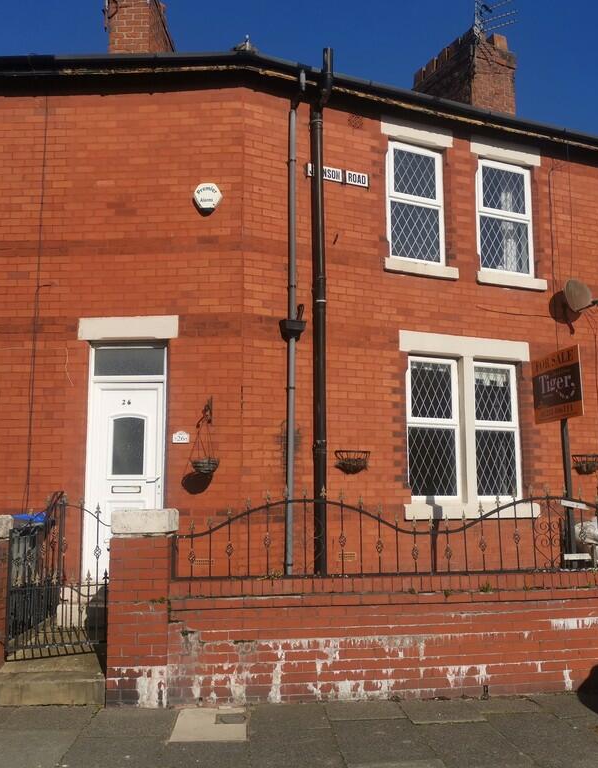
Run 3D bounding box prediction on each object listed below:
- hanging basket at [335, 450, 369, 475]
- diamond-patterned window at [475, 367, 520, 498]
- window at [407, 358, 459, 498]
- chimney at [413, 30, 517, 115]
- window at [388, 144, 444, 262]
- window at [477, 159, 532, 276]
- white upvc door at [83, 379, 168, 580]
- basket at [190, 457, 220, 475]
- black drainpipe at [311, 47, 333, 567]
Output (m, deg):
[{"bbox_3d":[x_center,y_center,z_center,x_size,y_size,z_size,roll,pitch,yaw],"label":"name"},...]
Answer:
[{"bbox_3d":[0.625,0.856,8.721,0.410,0.250,0.200,3,-9,-24],"label":"hanging basket"},{"bbox_3d":[2.420,0.584,9.838,0.690,1.670,0.080,3,-9,-24],"label":"diamond-patterned window"},{"bbox_3d":[1.624,0.564,9.754,0.765,1.775,0.100,3,-9,-24],"label":"window"},{"bbox_3d":[2.775,-4.839,13.645,0.830,1.370,1.900,3,-9,-24],"label":"chimney"},{"bbox_3d":[1.456,-2.252,10.081,0.865,1.535,0.100,3,-9,-24],"label":"window"},{"bbox_3d":[2.731,-2.179,10.653,0.920,1.540,0.100,3,-9,-24],"label":"window"},{"bbox_3d":[-1.826,0.980,8.438,0.830,2.110,0.080,-1,-8,2],"label":"white upvc door"},{"bbox_3d":[-0.951,0.825,8.080,0.300,0.180,0.300,-1,-8,2],"label":"basket"},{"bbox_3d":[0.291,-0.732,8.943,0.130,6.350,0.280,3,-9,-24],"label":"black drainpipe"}]

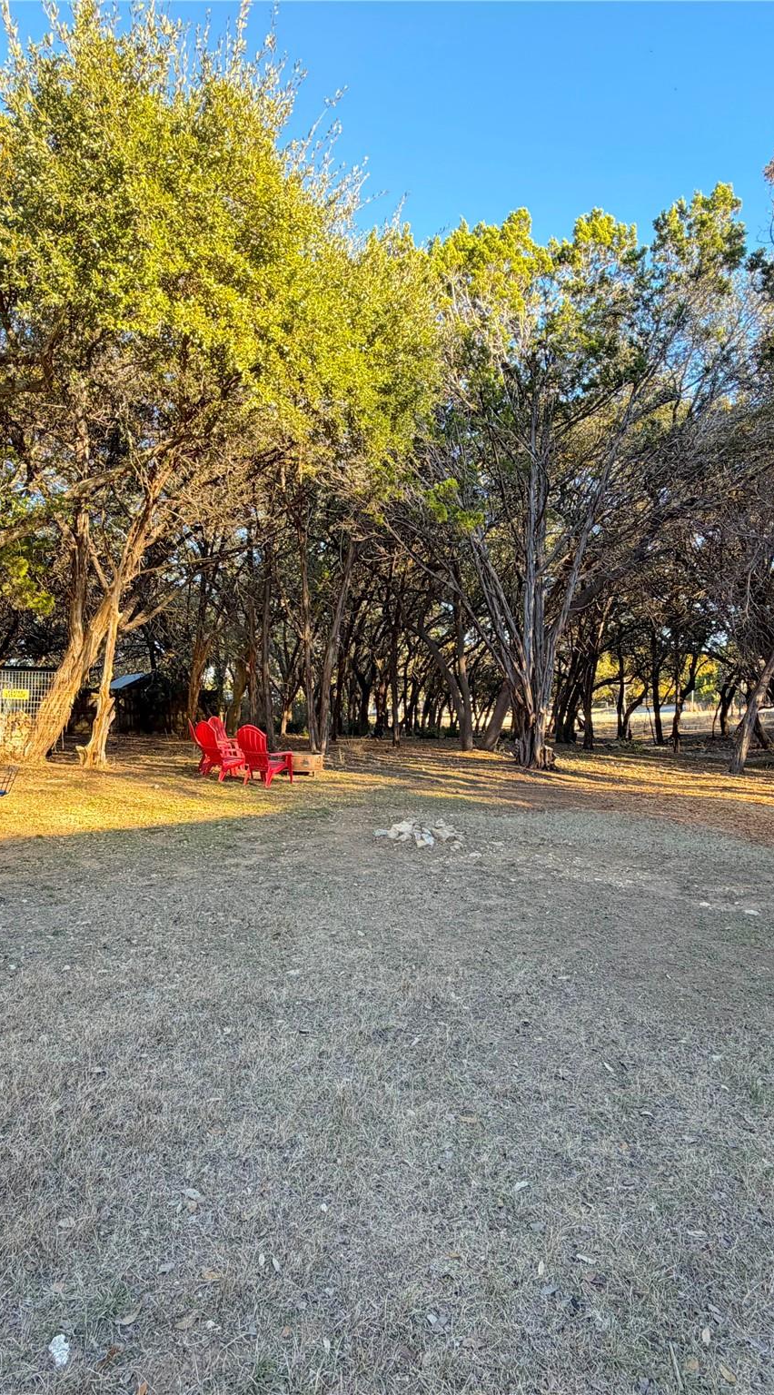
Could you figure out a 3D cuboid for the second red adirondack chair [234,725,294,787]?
[{"bbox_3d":[-1.800,0.840,11.200,0.740,0.930,0.800,2,3,42],"label":"second red adirondack chair"}]

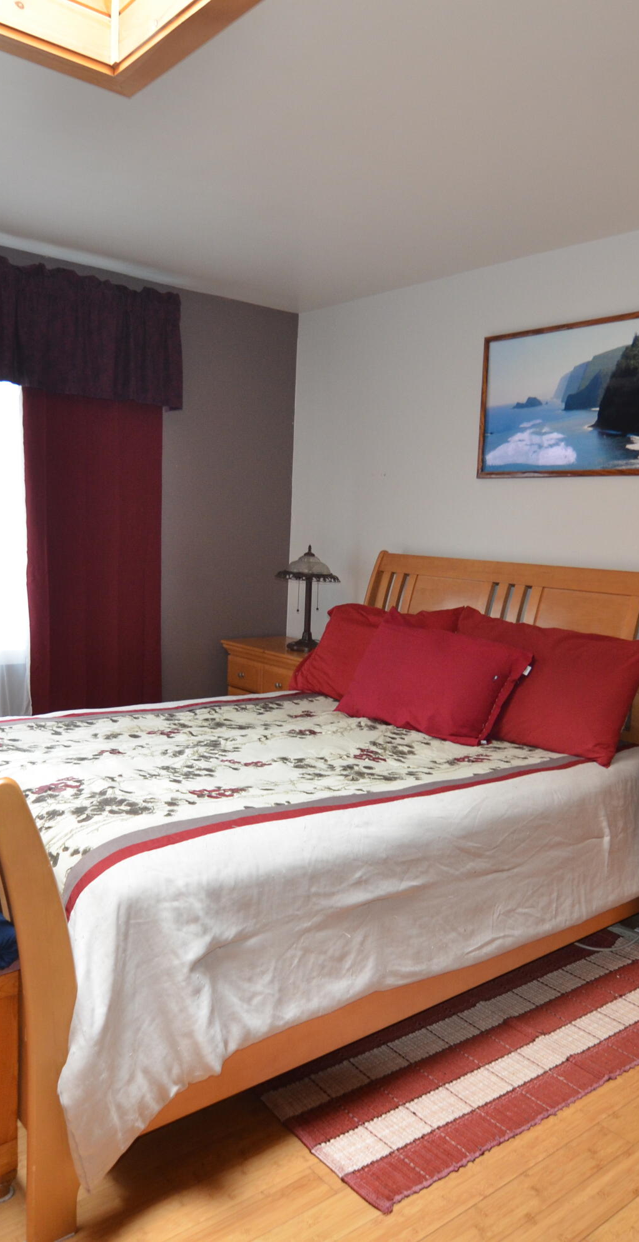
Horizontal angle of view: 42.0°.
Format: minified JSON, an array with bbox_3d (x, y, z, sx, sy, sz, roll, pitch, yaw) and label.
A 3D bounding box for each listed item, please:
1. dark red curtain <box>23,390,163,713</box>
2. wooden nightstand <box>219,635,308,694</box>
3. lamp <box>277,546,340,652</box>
[{"bbox_3d":[-1.018,-0.279,3.844,0.650,2.120,0.100,-2,7,-36],"label":"dark red curtain"},{"bbox_3d":[-0.135,0.482,4.202,0.430,0.700,0.700,-3,8,-41],"label":"wooden nightstand"},{"bbox_3d":[-0.054,-0.102,4.125,0.320,0.530,0.320,2,6,0],"label":"lamp"}]

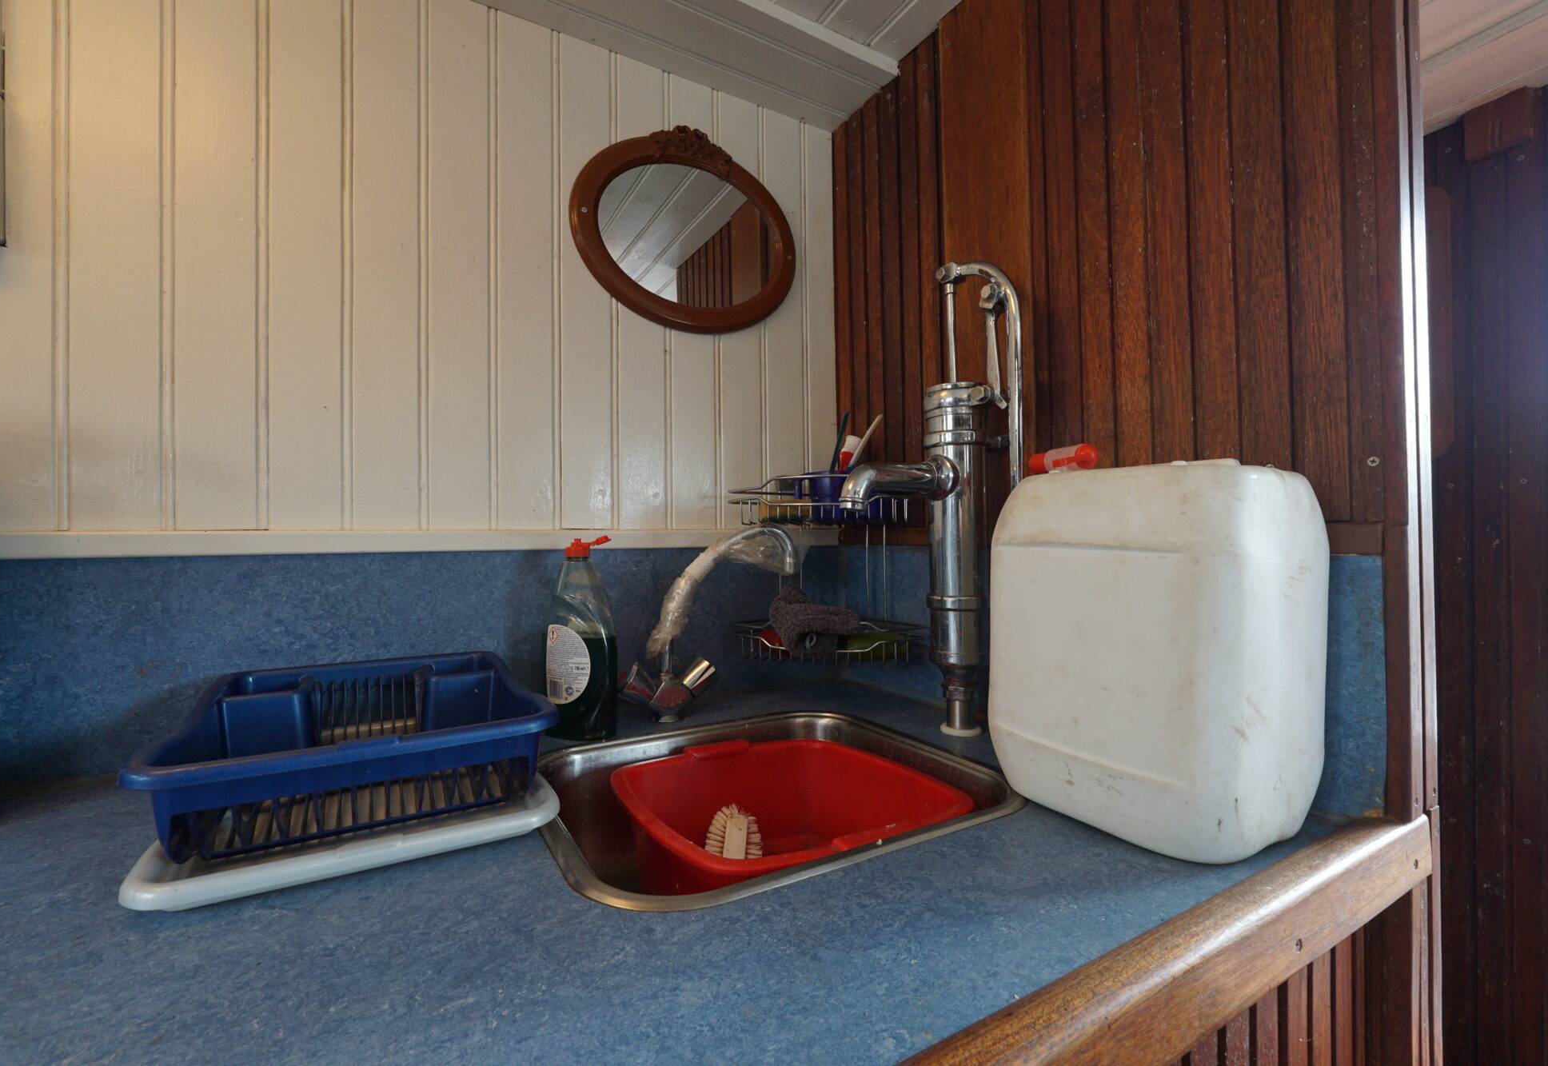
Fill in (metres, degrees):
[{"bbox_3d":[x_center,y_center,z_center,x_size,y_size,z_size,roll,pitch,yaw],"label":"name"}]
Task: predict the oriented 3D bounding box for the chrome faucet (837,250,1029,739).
[{"bbox_3d":[0.199,-0.051,0.821,0.225,0.620,0.150,0,-1,-29],"label":"chrome faucet"}]

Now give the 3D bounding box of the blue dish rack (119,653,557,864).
[{"bbox_3d":[-0.397,0.201,0.664,0.302,0.095,0.383,0,-1,-29],"label":"blue dish rack"}]

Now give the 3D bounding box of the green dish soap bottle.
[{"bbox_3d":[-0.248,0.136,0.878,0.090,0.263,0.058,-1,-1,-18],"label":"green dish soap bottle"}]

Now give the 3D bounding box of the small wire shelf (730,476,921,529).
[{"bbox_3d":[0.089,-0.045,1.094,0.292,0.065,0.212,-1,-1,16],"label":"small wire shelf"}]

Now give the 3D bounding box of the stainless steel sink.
[{"bbox_3d":[-0.021,0.341,0.719,0.458,0.160,0.427,0,-1,-29],"label":"stainless steel sink"}]

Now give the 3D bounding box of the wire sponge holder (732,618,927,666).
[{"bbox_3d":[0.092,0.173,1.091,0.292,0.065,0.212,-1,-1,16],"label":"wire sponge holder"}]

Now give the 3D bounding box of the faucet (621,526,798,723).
[{"bbox_3d":[-0.084,0.129,0.939,0.260,0.273,0.120,-1,-1,16],"label":"faucet"}]

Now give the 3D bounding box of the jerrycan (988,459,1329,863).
[{"bbox_3d":[0.341,0.096,0.619,0.185,0.318,0.233,0,-1,-29],"label":"jerrycan"}]

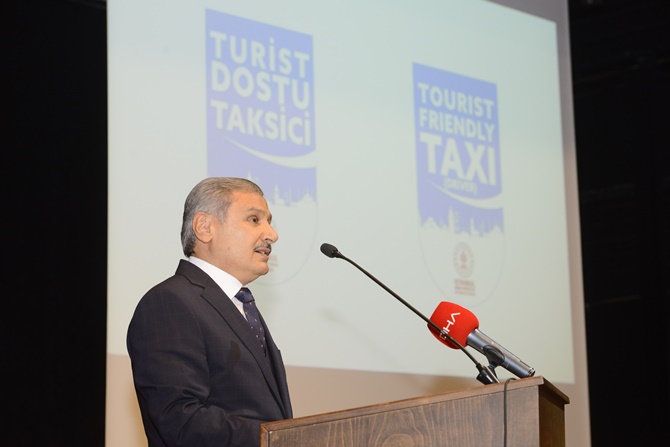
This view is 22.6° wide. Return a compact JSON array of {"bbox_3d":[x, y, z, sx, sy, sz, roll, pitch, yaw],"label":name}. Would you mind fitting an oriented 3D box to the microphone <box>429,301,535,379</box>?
[{"bbox_3d":[0.334,0.272,3.750,0.264,0.091,0.091,32,-1,16],"label":"microphone"}]

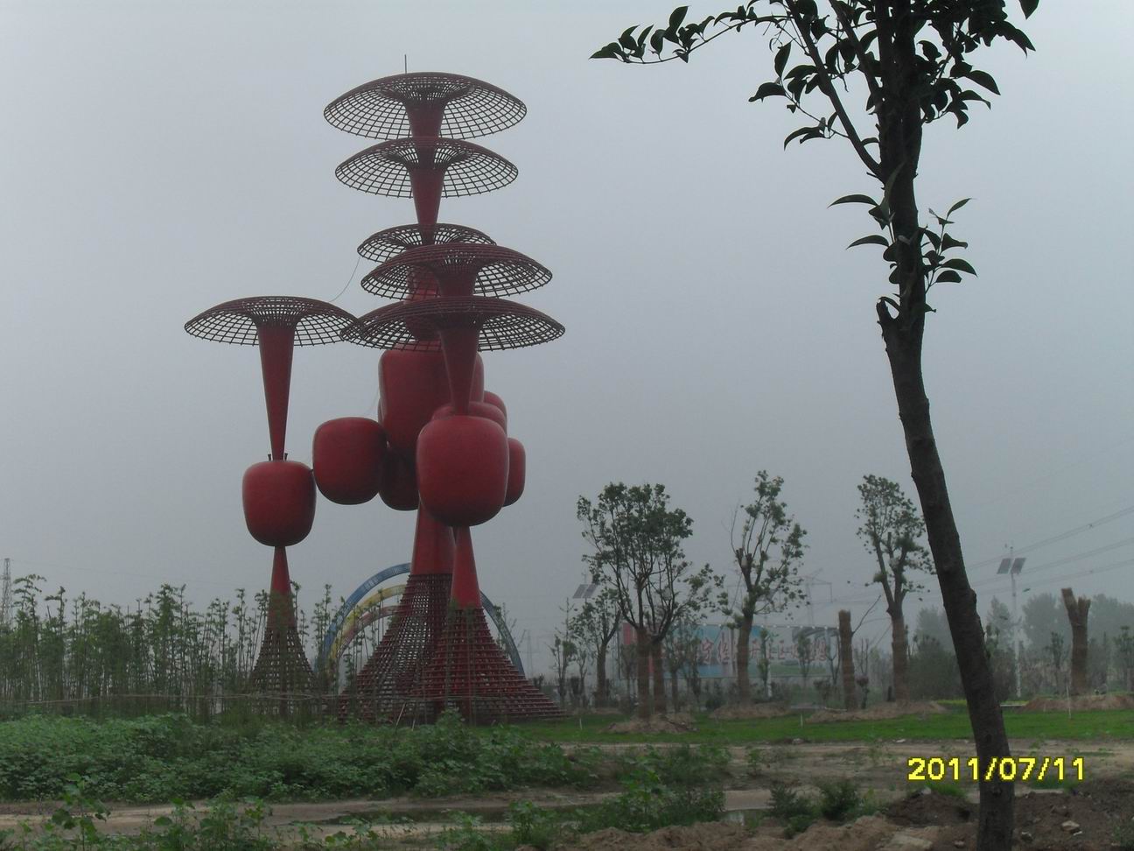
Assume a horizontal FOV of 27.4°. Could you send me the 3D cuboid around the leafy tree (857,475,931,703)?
[{"bbox_3d":[11.514,5.729,81.820,2.678,8.020,2.678,-2,-6,0],"label":"leafy tree"}]

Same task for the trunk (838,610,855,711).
[{"bbox_3d":[9.323,7.827,77.580,0.452,3.320,0.452,-2,-6,0],"label":"trunk"}]

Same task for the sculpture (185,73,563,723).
[{"bbox_3d":[-7.950,-1.456,93.205,15.842,26.604,14.300,-2,-6,0],"label":"sculpture"}]

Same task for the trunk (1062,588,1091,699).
[{"bbox_3d":[17.203,7.302,78.618,0.890,3.664,0.700,-2,-6,0],"label":"trunk"}]

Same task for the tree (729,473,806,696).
[{"bbox_3d":[7.285,5.906,84.831,2.842,8.510,2.842,-2,-6,0],"label":"tree"}]

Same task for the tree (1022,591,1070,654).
[{"bbox_3d":[57.350,24.840,278.769,6.156,9.836,6.156,-2,-6,0],"label":"tree"}]

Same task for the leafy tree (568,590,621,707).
[{"bbox_3d":[1.183,9.130,95.568,2.183,4.963,2.183,-2,-6,0],"label":"leafy tree"}]

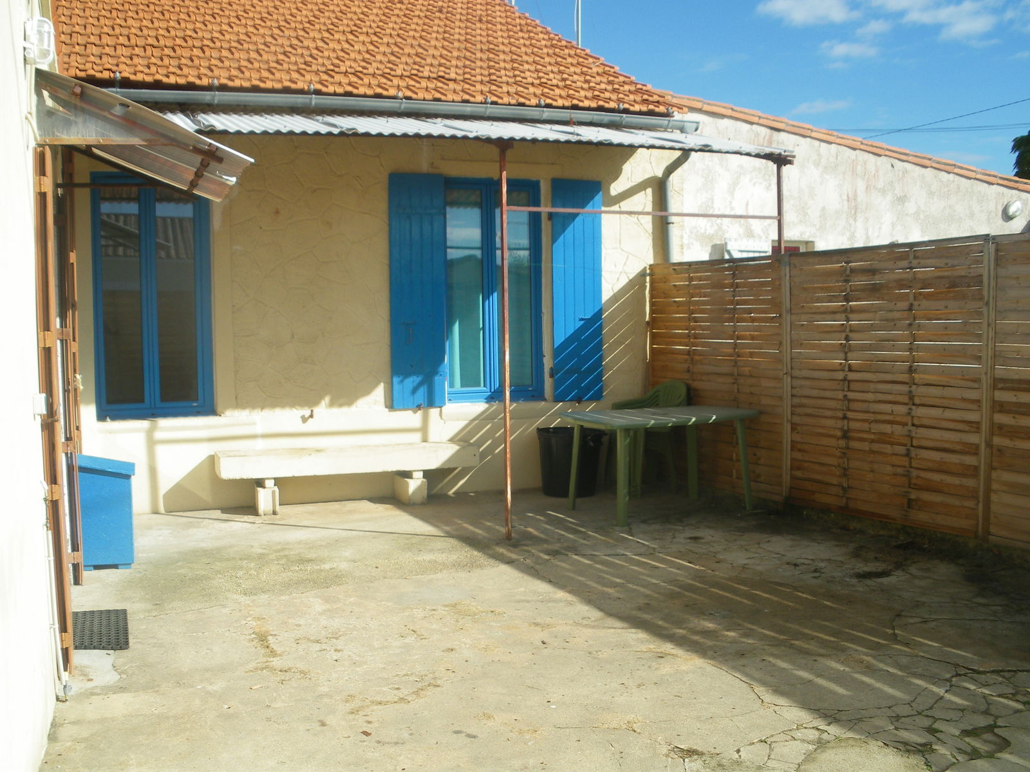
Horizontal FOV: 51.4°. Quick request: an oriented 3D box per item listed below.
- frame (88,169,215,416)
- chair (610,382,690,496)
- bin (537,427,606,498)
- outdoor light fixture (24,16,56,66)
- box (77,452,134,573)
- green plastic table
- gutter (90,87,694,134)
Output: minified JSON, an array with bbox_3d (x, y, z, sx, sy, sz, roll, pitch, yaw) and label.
[{"bbox_3d":[-2.805,-0.688,8.327,0.875,1.889,0.080,-2,4,-18],"label":"frame"},{"bbox_3d":[1.160,0.424,9.069,0.580,0.937,0.540,-2,4,-28],"label":"chair"},{"bbox_3d":[0.477,0.625,8.989,0.540,0.558,0.540,-1,3,0],"label":"bin"},{"bbox_3d":[-1.912,-1.390,4.314,0.112,0.178,0.105,-2,4,-18],"label":"outdoor light fixture"},{"bbox_3d":[-2.476,0.751,6.510,0.340,0.658,0.480,-2,4,-18],"label":"box"},{"bbox_3d":[1.142,0.582,8.204,1.370,0.721,0.900,-2,4,-23],"label":"green plastic table"},{"bbox_3d":[-0.709,-2.110,8.295,4.748,0.100,0.140,-2,4,-18],"label":"gutter"}]

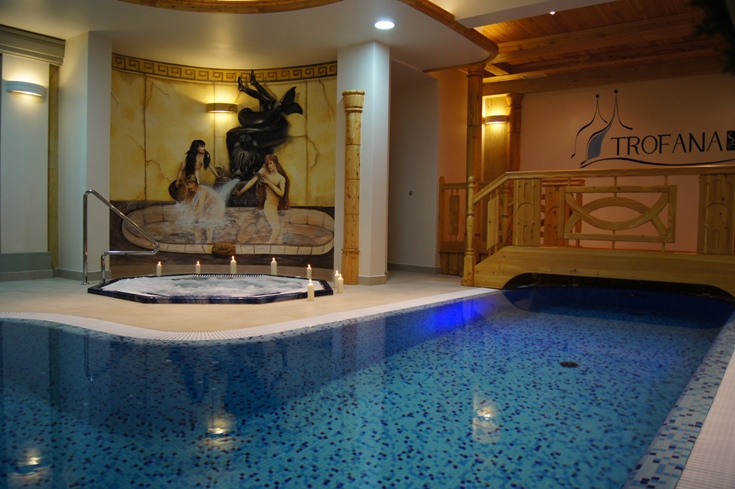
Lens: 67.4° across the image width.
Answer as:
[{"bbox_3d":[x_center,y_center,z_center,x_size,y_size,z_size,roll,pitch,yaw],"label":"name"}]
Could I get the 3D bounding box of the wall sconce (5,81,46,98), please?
[{"bbox_3d":[-3.521,-1.593,5.680,0.110,0.115,0.365,3,3,33],"label":"wall sconce"}]

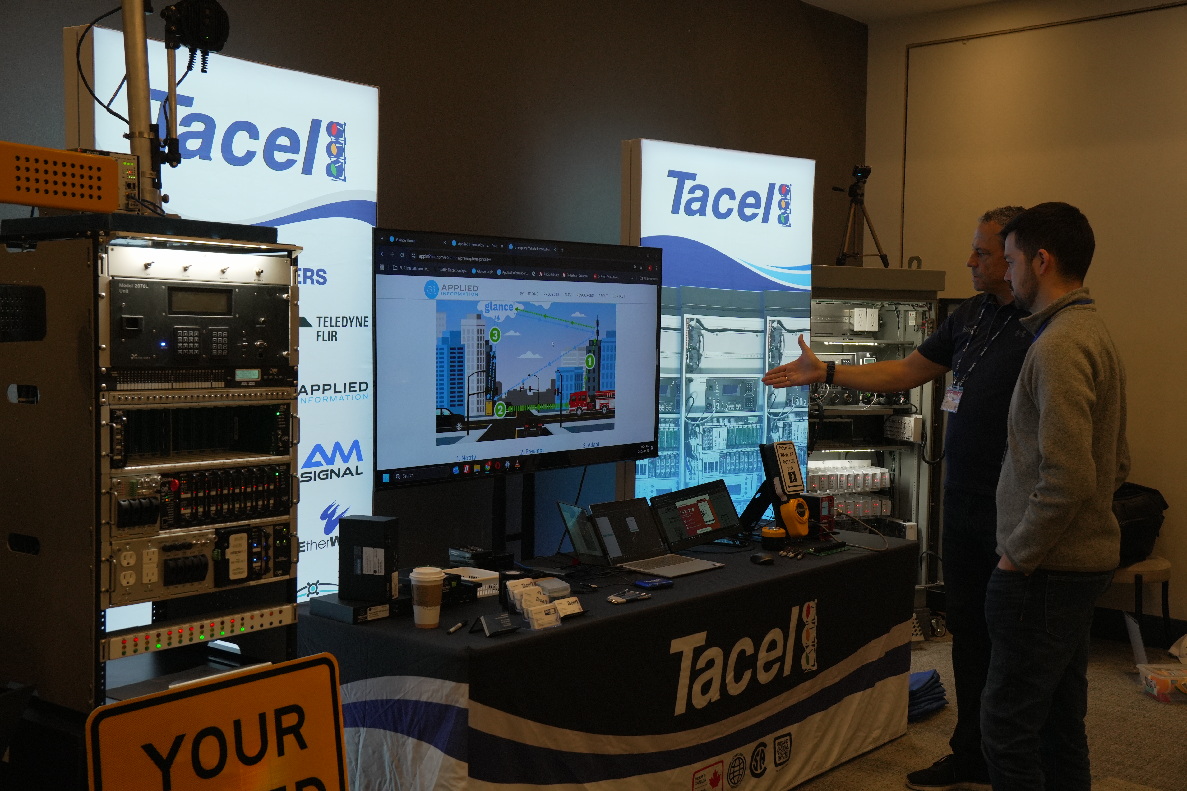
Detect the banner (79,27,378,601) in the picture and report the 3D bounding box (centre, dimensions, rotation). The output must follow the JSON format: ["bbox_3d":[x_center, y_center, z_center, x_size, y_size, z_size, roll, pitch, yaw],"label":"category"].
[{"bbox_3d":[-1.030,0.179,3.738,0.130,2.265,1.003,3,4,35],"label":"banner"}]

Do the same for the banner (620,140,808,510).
[{"bbox_3d":[0.538,0.091,5.549,1.009,2.265,0.130,-2,4,-37],"label":"banner"}]

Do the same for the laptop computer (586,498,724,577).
[{"bbox_3d":[0.211,0.468,4.244,0.338,0.201,0.304,4,4,40],"label":"laptop computer"}]

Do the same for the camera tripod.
[{"bbox_3d":[1.225,-0.840,6.010,0.250,0.475,0.255,-3,5,-45],"label":"camera tripod"}]

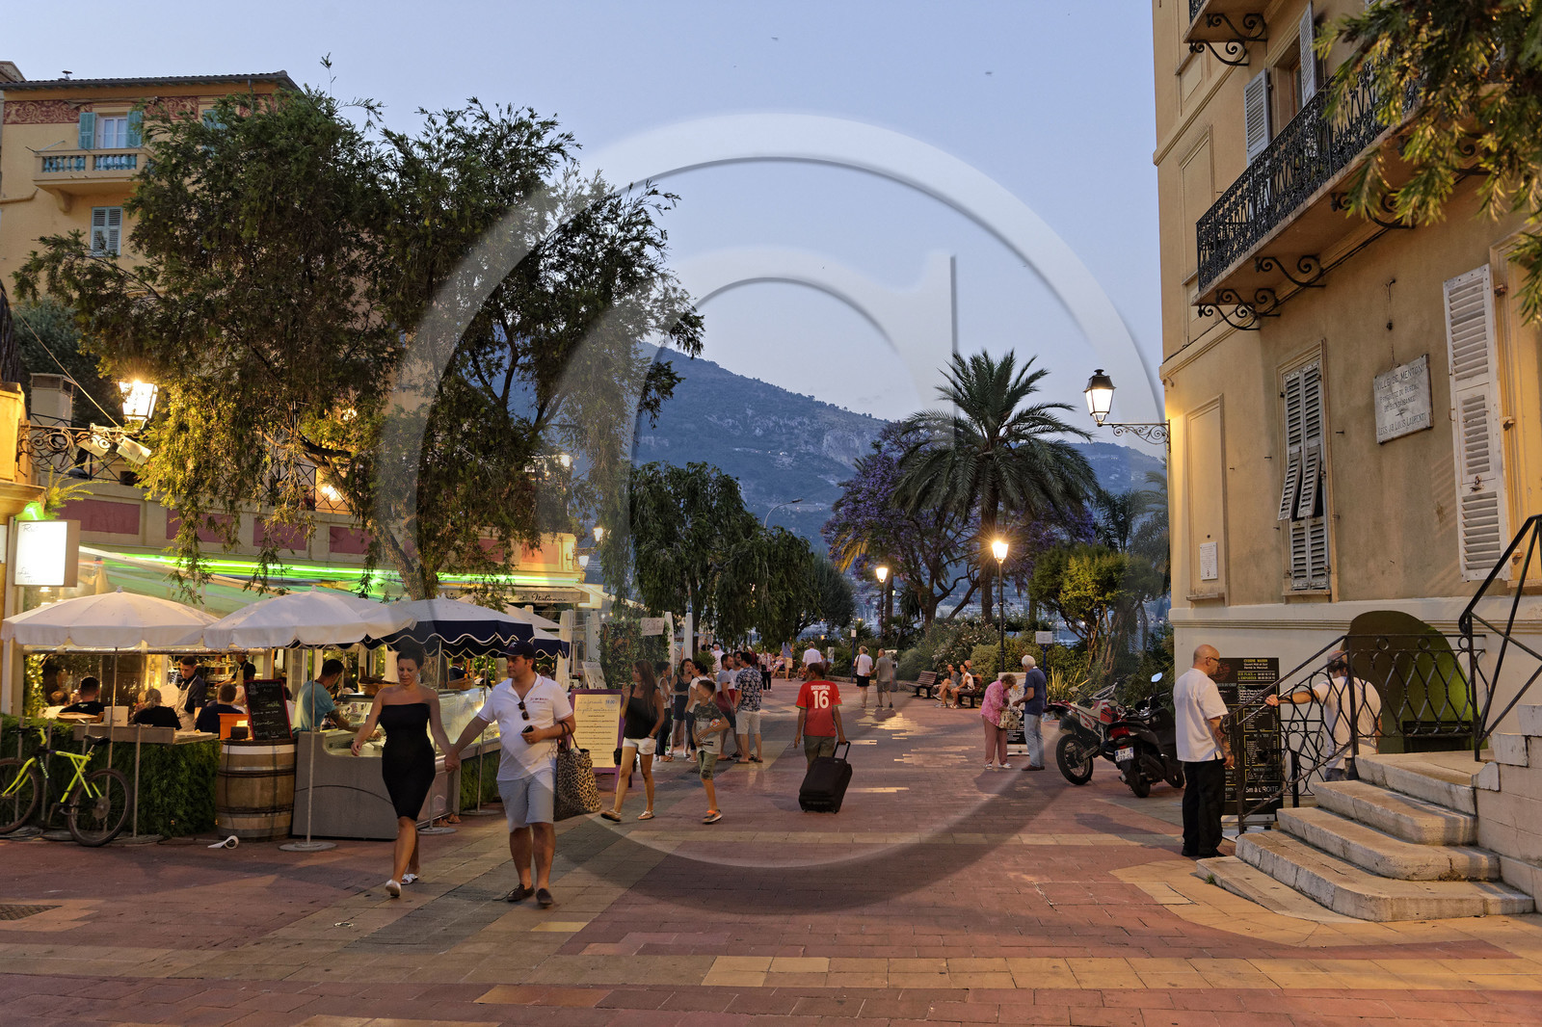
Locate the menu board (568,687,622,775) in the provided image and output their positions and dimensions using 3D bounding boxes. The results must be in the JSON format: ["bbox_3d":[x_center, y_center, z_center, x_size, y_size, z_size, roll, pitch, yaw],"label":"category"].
[{"bbox_3d":[-2.107,2.751,15.706,0.660,1.250,0.580,-1,-5,12],"label":"menu board"}]

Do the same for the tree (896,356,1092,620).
[{"bbox_3d":[8.976,0.101,52.214,8.100,13.400,8.100,0,-5,0],"label":"tree"}]

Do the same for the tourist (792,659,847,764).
[{"bbox_3d":[0.538,2.435,14.236,0.520,1.600,0.420,0,-5,-2],"label":"tourist"}]

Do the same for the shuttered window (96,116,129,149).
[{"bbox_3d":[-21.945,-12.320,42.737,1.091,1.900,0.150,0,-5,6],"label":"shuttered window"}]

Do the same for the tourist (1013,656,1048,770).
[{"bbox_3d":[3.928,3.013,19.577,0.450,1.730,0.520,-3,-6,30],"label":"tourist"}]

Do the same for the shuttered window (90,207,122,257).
[{"bbox_3d":[-21.940,-9.309,42.432,1.052,1.679,0.140,0,-5,6],"label":"shuttered window"}]

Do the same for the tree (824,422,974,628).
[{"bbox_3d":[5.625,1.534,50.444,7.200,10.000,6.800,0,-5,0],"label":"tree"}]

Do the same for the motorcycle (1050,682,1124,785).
[{"bbox_3d":[4.330,2.893,16.403,0.820,1.230,2.080,-5,-7,44],"label":"motorcycle"}]

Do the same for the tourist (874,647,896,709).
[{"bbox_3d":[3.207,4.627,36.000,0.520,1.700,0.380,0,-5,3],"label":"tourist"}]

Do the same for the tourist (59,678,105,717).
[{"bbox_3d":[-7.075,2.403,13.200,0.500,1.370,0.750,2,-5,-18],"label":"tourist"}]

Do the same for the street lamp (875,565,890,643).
[{"bbox_3d":[4.251,4.292,49.000,0.450,4.750,0.450,0,-5,0],"label":"street lamp"}]

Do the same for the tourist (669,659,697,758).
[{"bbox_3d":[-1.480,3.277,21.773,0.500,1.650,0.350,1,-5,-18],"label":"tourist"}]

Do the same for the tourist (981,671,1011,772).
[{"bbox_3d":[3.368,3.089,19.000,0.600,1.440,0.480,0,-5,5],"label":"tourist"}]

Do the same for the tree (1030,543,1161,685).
[{"bbox_3d":[8.258,2.896,32.873,3.400,4.350,3.300,0,-5,0],"label":"tree"}]

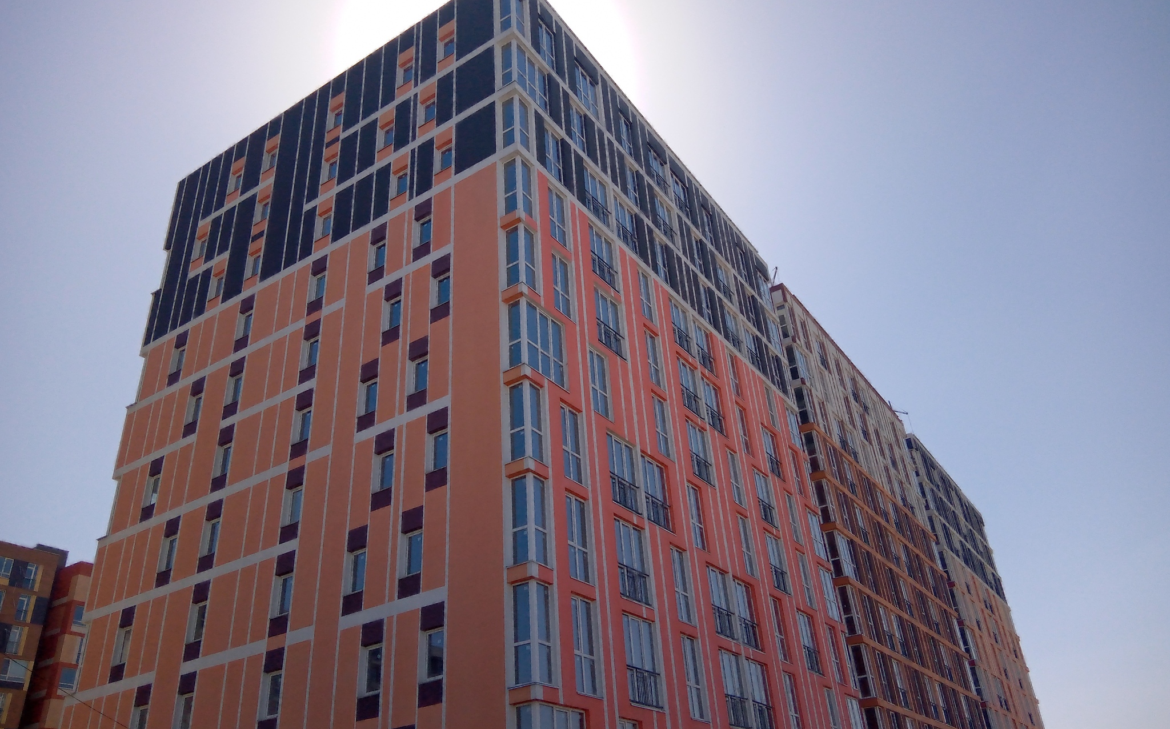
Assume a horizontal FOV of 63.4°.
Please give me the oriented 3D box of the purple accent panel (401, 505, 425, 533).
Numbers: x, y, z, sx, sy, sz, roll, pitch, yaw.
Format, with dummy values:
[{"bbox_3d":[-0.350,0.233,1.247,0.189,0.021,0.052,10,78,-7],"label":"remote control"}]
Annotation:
[{"bbox_3d":[-5.024,4.594,27.887,0.820,0.660,0.150,-22,-36,26],"label":"purple accent panel"}]

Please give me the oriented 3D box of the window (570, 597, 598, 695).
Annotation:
[{"bbox_3d":[-0.106,7.617,25.682,0.120,2.560,1.180,-22,-36,26],"label":"window"}]

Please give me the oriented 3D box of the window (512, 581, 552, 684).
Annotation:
[{"bbox_3d":[-1.372,6.940,24.432,0.650,2.480,0.770,-22,-36,26],"label":"window"}]

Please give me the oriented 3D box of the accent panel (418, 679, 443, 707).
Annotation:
[{"bbox_3d":[-4.010,8.640,24.814,0.830,0.560,0.100,-22,-36,26],"label":"accent panel"}]

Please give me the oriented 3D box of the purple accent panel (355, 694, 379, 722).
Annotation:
[{"bbox_3d":[-5.849,9.334,25.704,0.844,0.610,0.100,-22,-37,26],"label":"purple accent panel"}]

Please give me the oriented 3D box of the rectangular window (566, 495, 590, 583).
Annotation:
[{"bbox_3d":[-0.280,5.022,27.212,0.120,2.542,1.159,-22,-37,26],"label":"rectangular window"}]

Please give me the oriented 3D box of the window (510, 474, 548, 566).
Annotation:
[{"bbox_3d":[-1.564,4.323,26.043,0.650,2.480,0.770,-22,-36,26],"label":"window"}]

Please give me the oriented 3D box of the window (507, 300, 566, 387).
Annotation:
[{"bbox_3d":[-1.542,-0.495,29.641,0.712,2.542,2.186,-22,-37,26],"label":"window"}]

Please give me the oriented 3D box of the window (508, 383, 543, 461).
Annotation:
[{"bbox_3d":[-1.752,1.756,27.624,0.650,2.480,0.770,-22,-36,26],"label":"window"}]

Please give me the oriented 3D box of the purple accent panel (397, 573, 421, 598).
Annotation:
[{"bbox_3d":[-4.919,6.292,26.747,0.854,0.590,0.100,-22,-37,26],"label":"purple accent panel"}]

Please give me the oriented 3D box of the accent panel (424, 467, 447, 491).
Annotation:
[{"bbox_3d":[-4.343,3.417,27.964,0.844,0.580,0.100,-22,-37,26],"label":"accent panel"}]

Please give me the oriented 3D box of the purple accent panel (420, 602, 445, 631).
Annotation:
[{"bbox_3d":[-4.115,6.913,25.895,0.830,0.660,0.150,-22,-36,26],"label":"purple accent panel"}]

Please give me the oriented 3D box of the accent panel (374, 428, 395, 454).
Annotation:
[{"bbox_3d":[-6.295,2.452,30.027,0.844,0.620,0.120,-22,-37,26],"label":"accent panel"}]

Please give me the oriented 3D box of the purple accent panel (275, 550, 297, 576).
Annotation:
[{"bbox_3d":[-9.512,6.354,30.239,0.854,0.630,0.120,-22,-37,26],"label":"purple accent panel"}]

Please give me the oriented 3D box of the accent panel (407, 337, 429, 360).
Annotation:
[{"bbox_3d":[-5.381,-0.495,31.008,0.800,0.660,0.150,-22,-36,26],"label":"accent panel"}]

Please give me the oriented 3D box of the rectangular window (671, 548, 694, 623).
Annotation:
[{"bbox_3d":[3.133,7.422,31.856,0.120,2.530,1.180,-22,-36,26],"label":"rectangular window"}]

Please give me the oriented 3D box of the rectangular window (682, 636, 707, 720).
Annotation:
[{"bbox_3d":[3.382,10.048,30.227,0.120,2.542,1.179,-22,-37,26],"label":"rectangular window"}]

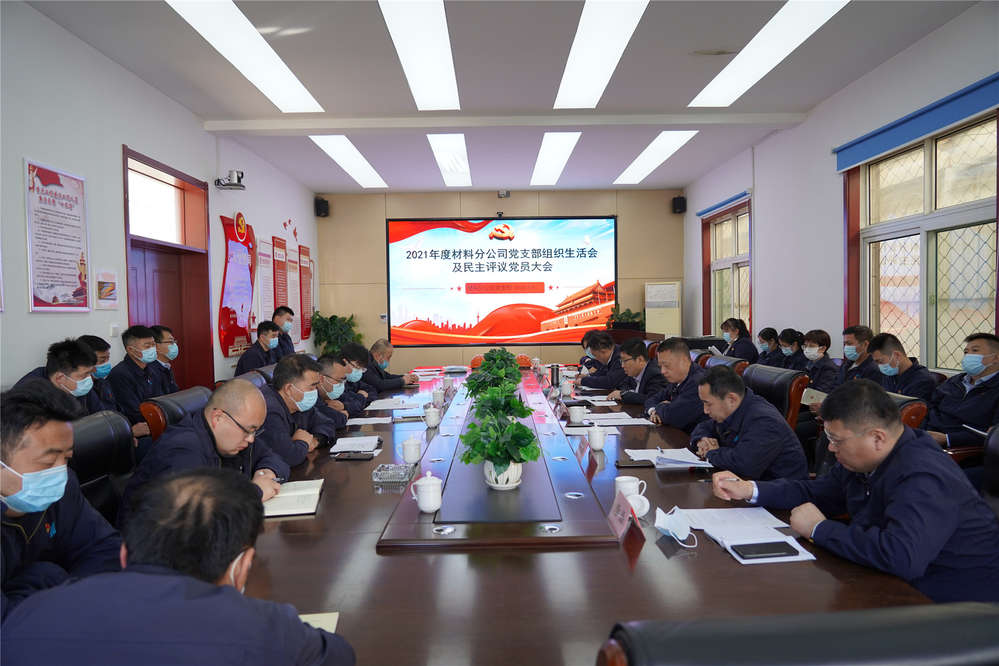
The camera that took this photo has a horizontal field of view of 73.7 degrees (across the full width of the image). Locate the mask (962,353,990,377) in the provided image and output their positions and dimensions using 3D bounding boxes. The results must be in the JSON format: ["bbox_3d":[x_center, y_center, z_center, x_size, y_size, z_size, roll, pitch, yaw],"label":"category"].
[{"bbox_3d":[2.659,0.177,3.696,0.090,0.120,0.140,-1,2,-9],"label":"mask"}]

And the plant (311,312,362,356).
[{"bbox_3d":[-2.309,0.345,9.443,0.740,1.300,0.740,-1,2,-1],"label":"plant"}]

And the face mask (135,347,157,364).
[{"bbox_3d":[-2.333,0.148,4.363,0.090,0.120,0.140,-1,2,8],"label":"face mask"}]

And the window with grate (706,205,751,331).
[{"bbox_3d":[3.082,-0.755,8.937,0.140,1.680,1.660,-1,2,-1],"label":"window with grate"}]

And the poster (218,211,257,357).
[{"bbox_3d":[-2.760,-0.535,7.116,0.050,1.532,1.145,-1,2,-1],"label":"poster"}]

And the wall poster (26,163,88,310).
[{"bbox_3d":[-2.811,-0.587,4.274,0.025,0.900,0.582,-1,2,0],"label":"wall poster"}]

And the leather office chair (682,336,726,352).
[{"bbox_3d":[2.266,0.580,7.529,0.600,1.080,0.640,-1,2,0],"label":"leather office chair"}]

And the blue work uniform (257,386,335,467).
[{"bbox_3d":[-1.002,0.533,3.029,0.500,0.600,0.550,-1,2,1],"label":"blue work uniform"}]

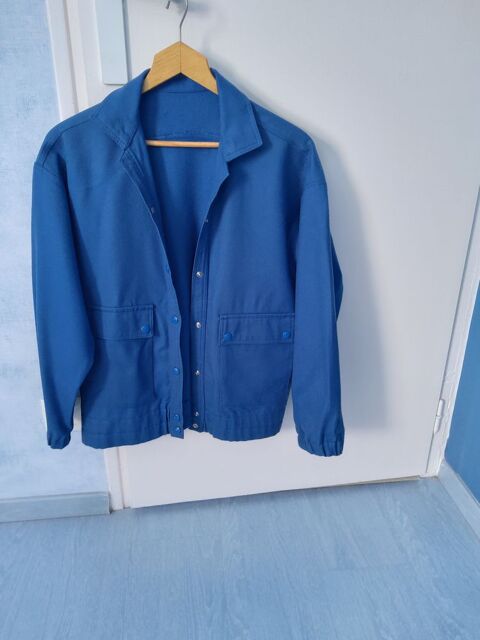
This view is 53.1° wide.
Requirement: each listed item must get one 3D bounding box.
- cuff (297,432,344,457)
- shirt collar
[{"bbox_3d":[0.181,0.273,1.078,0.102,0.052,0.060,-2,22,-6],"label":"cuff"},{"bbox_3d":[-0.101,-0.335,0.788,0.267,0.142,0.100,-2,22,-6],"label":"shirt collar"}]

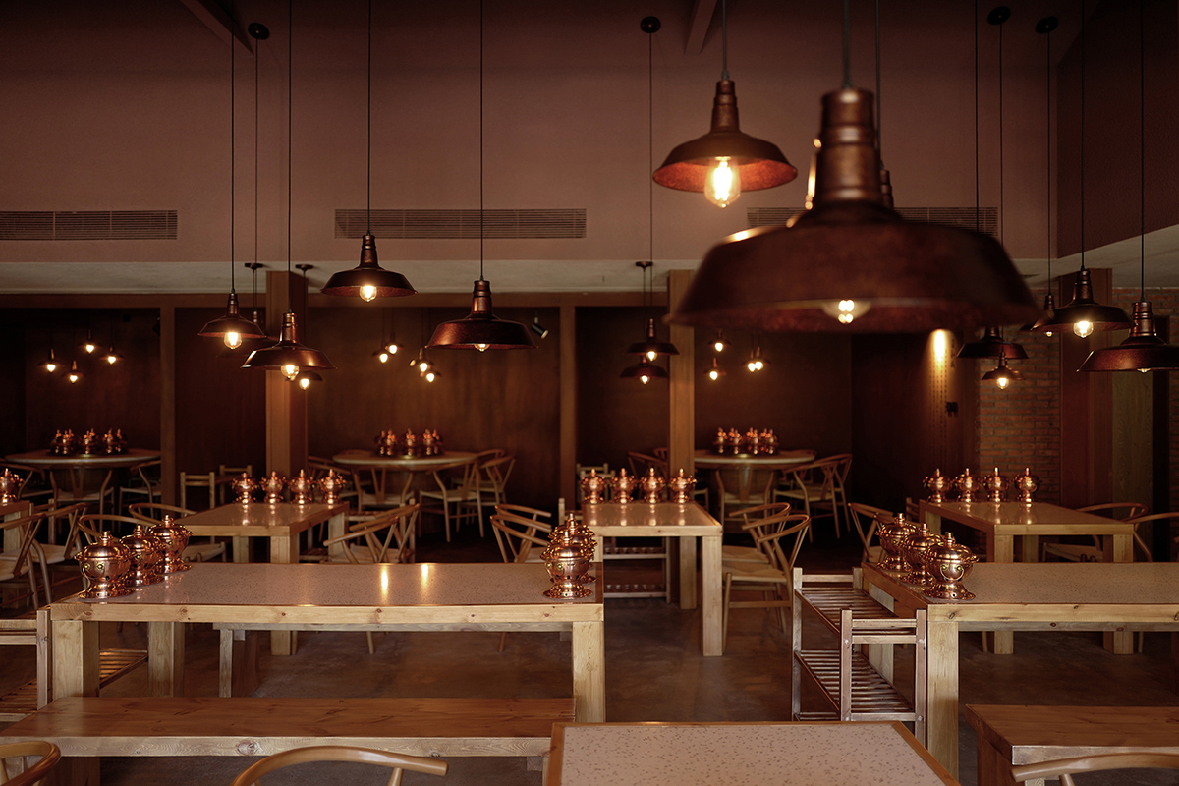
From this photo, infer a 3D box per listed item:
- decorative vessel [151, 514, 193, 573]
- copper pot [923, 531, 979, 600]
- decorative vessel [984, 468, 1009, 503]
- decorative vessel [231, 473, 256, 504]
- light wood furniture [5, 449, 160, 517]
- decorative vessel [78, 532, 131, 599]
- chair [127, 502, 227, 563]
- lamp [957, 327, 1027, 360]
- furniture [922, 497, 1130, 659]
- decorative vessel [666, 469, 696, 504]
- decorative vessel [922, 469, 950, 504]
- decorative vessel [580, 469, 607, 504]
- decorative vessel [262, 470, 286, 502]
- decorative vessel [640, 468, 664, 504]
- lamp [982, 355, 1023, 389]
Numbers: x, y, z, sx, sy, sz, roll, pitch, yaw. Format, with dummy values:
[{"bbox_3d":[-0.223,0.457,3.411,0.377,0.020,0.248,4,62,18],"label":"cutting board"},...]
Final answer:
[{"bbox_3d":[-1.851,0.651,4.030,0.215,0.238,0.215,0,0,0],"label":"decorative vessel"},{"bbox_3d":[1.376,0.651,3.500,0.215,0.238,0.215,0,0,0],"label":"copper pot"},{"bbox_3d":[2.896,0.663,6.495,0.193,0.247,0.193,0,-1,1],"label":"decorative vessel"},{"bbox_3d":[-2.408,0.662,6.400,0.195,0.222,0.190,0,0,1],"label":"decorative vessel"},{"bbox_3d":[-5.250,1.040,9.732,1.512,0.790,1.512,0,-1,0],"label":"light wood furniture"},{"bbox_3d":[-1.865,0.651,3.535,0.215,0.238,0.215,0,0,0],"label":"decorative vessel"},{"bbox_3d":[-2.906,1.165,6.360,0.558,0.761,0.558,0,-1,1],"label":"chair"},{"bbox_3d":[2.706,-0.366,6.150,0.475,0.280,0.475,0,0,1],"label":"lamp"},{"bbox_3d":[2.755,1.136,5.880,0.800,0.752,1.200,0,0,1],"label":"furniture"},{"bbox_3d":[0.642,0.651,6.410,0.215,0.238,0.215,0,0,0],"label":"decorative vessel"},{"bbox_3d":[2.467,0.663,6.498,0.193,0.247,0.193,0,-1,1],"label":"decorative vessel"},{"bbox_3d":[0.031,0.651,6.410,0.215,0.238,0.215,0,0,0],"label":"decorative vessel"},{"bbox_3d":[-2.199,0.657,6.400,0.195,0.228,0.190,0,0,1],"label":"decorative vessel"},{"bbox_3d":[0.438,0.645,6.400,0.195,0.243,0.190,0,0,1],"label":"decorative vessel"},{"bbox_3d":[2.581,-0.138,5.693,0.254,0.233,0.254,0,-1,1],"label":"lamp"}]

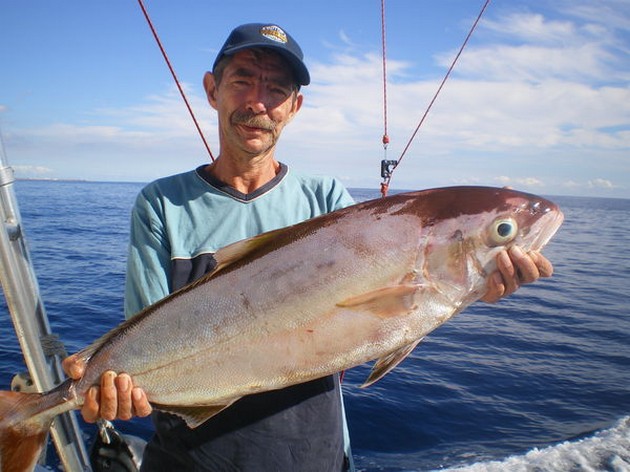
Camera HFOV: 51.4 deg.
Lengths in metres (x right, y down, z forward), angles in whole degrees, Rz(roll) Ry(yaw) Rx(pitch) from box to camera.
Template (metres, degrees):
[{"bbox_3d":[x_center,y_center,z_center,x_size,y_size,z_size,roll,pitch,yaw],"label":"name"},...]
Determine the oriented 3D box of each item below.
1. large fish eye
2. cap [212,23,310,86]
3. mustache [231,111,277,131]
[{"bbox_3d":[0.227,-0.004,0.790,0.035,0.034,0.018,-5,-3,4],"label":"large fish eye"},{"bbox_3d":[-0.089,-0.336,1.195,0.172,0.130,0.265,10,-4,-20],"label":"cap"},{"bbox_3d":[-0.107,-0.200,1.135,0.082,0.031,0.028,8,5,-12],"label":"mustache"}]

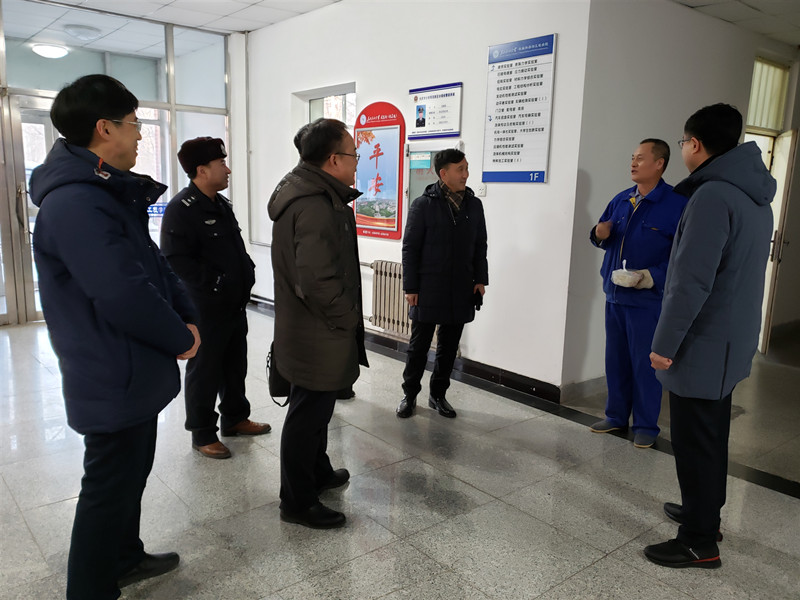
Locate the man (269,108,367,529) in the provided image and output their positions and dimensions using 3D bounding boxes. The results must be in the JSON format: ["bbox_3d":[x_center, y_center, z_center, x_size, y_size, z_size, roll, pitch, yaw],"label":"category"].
[{"bbox_3d":[-0.355,0.092,2.666,0.430,1.735,0.520,1,9,-6],"label":"man"}]

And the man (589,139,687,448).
[{"bbox_3d":[1.432,-0.036,3.579,0.400,1.797,0.560,-6,12,-37],"label":"man"}]

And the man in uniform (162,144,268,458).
[{"bbox_3d":[-1.008,-0.018,3.316,0.400,1.700,0.530,5,10,21],"label":"man in uniform"}]

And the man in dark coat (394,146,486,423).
[{"bbox_3d":[0.256,-0.091,3.900,0.560,1.728,0.370,0,10,-11],"label":"man in dark coat"}]

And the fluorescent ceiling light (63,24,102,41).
[{"bbox_3d":[-3.680,-3.090,6.980,0.400,0.100,0.400,-6,12,-40],"label":"fluorescent ceiling light"}]

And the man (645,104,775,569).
[{"bbox_3d":[1.252,0.140,2.464,0.450,1.804,0.520,8,11,32],"label":"man"}]

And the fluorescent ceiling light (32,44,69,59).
[{"bbox_3d":[-4.570,-3.240,7.870,0.410,0.110,0.410,-6,12,-40],"label":"fluorescent ceiling light"}]

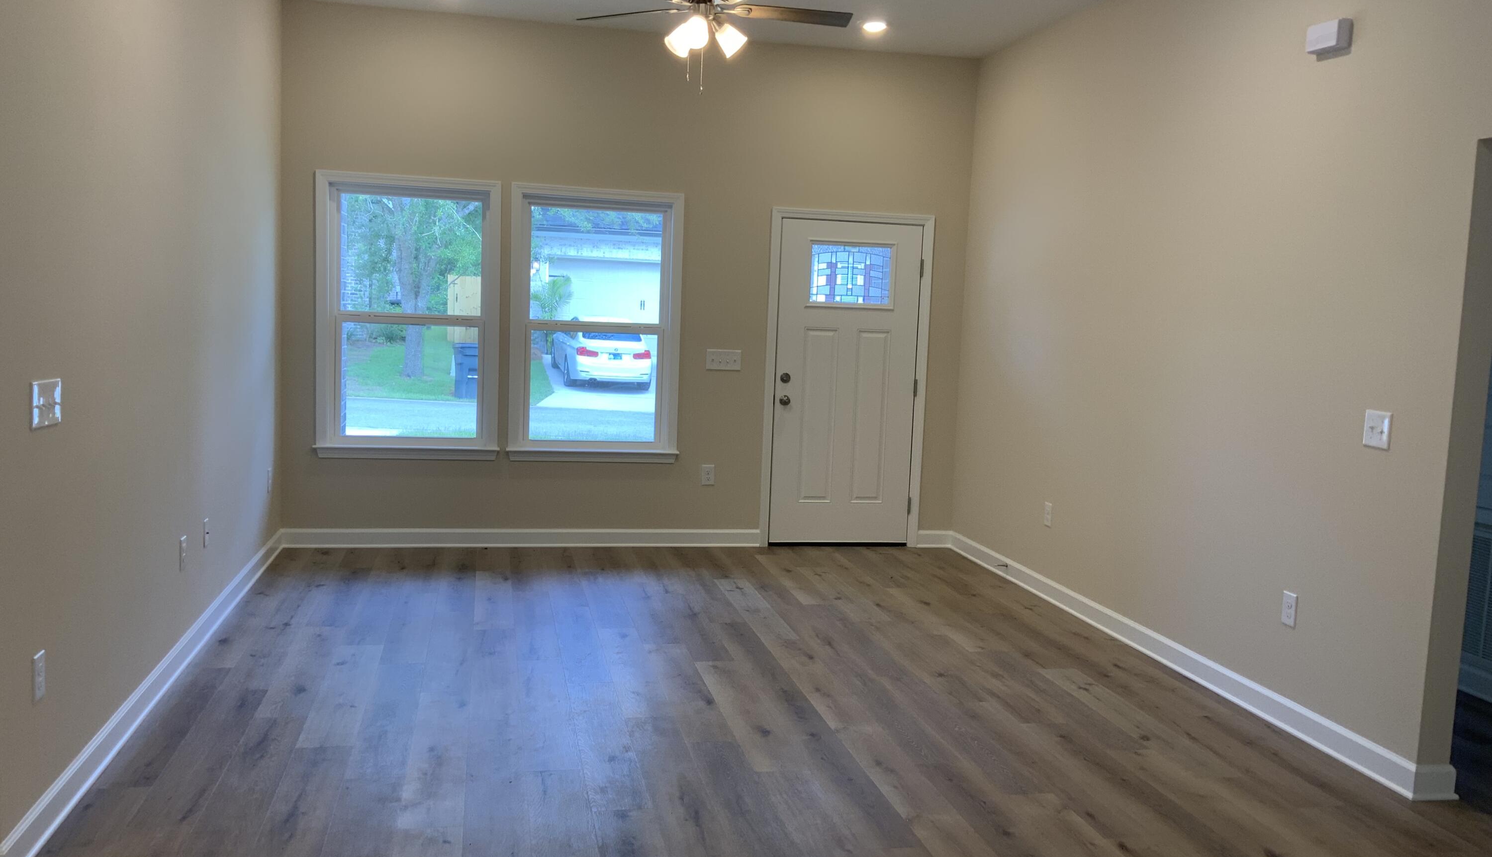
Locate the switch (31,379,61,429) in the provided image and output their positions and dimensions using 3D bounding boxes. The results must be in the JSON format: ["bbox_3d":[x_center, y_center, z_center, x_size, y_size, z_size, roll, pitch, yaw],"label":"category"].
[{"bbox_3d":[-1.851,-0.065,3.309,0.010,0.119,0.208,1,6,-12],"label":"switch"}]

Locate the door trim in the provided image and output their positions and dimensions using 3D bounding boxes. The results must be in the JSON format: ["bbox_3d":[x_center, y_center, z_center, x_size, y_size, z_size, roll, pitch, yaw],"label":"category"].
[{"bbox_3d":[0.635,-0.291,7.797,1.036,2.095,0.030,1,6,-12],"label":"door trim"}]

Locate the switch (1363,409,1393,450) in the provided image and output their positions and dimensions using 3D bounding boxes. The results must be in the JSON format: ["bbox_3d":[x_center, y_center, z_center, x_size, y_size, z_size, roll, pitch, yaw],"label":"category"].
[{"bbox_3d":[2.135,0.005,4.222,0.010,0.121,0.126,1,6,-12],"label":"switch"}]

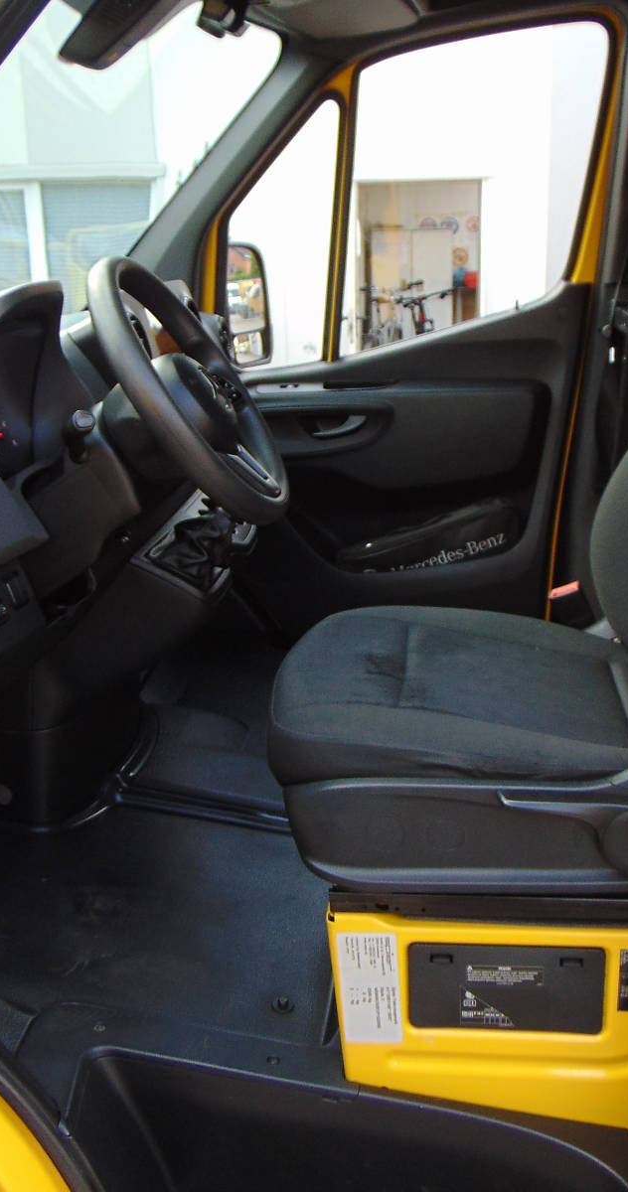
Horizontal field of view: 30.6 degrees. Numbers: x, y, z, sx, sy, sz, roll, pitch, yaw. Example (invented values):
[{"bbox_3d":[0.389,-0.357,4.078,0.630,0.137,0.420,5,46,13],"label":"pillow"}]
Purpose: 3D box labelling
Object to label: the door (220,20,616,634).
[{"bbox_3d":[0.189,-0.514,2.743,0.980,1.500,0.200,0,14,6],"label":"door"}]

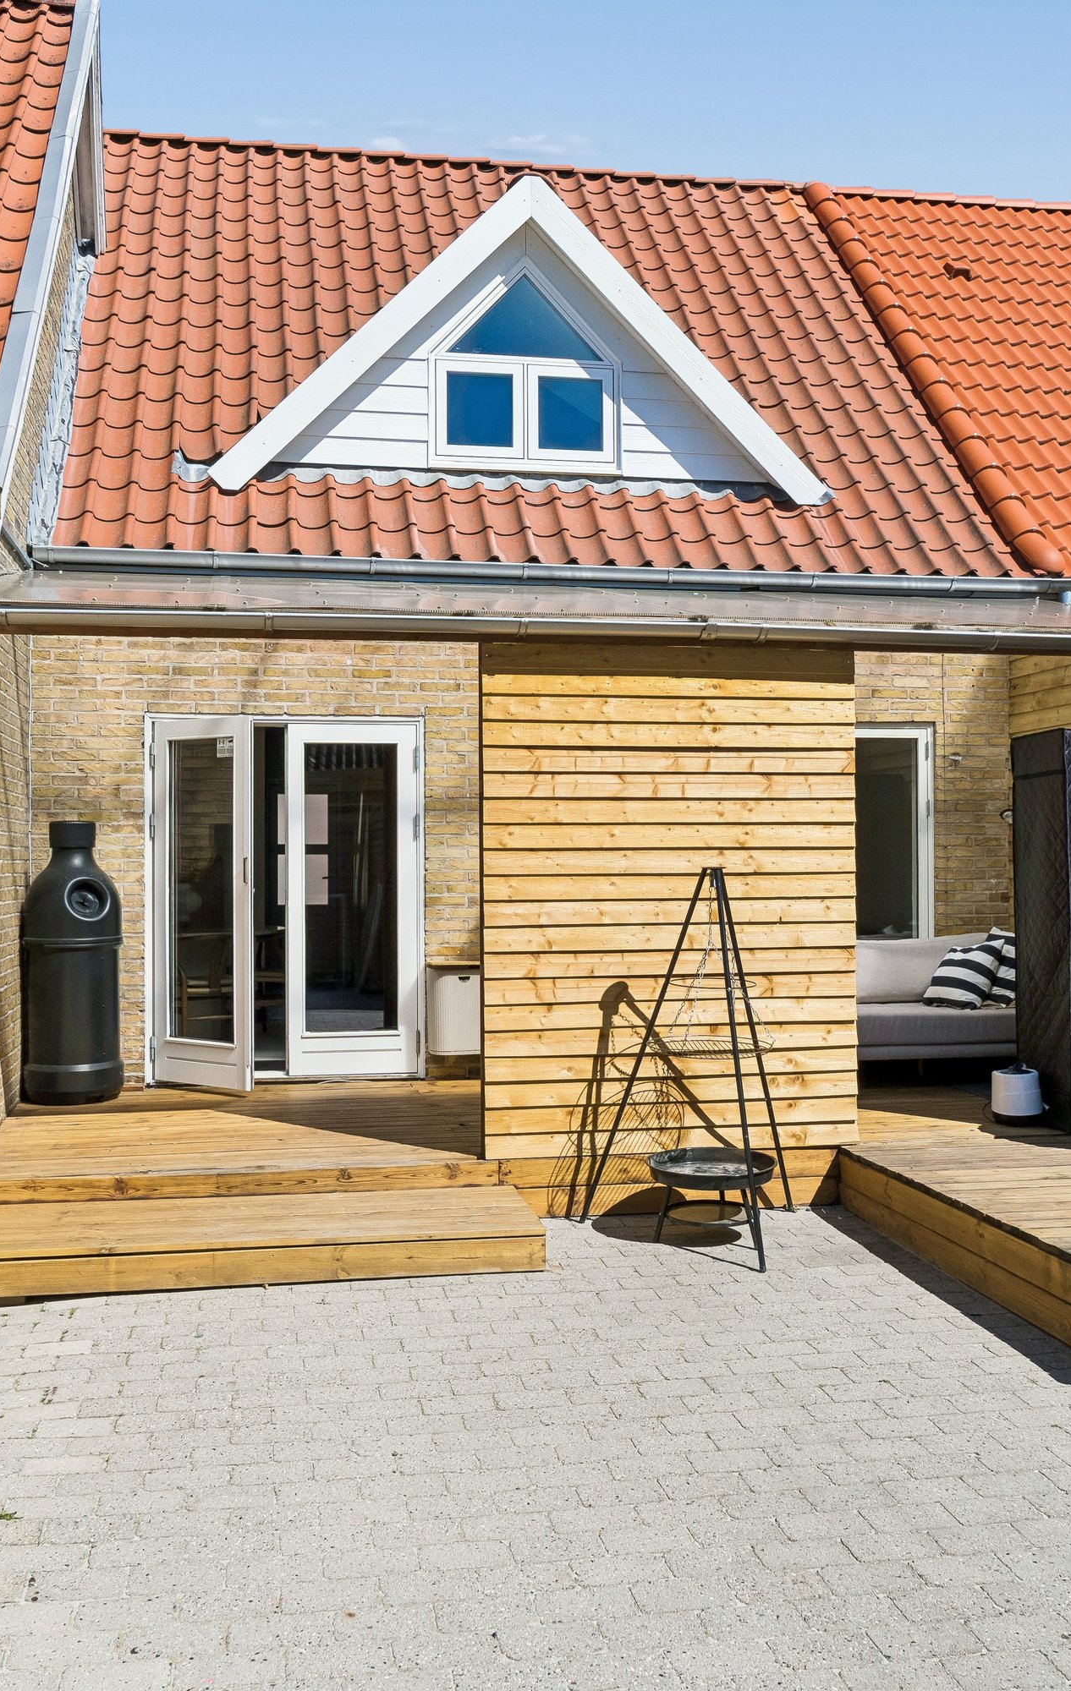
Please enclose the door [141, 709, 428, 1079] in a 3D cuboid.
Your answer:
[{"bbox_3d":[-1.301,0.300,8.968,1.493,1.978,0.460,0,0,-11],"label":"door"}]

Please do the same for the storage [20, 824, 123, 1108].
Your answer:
[{"bbox_3d":[-2.372,0.593,8.669,0.510,1.410,0.510,0,0,-31],"label":"storage"}]

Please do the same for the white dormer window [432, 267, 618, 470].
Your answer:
[{"bbox_3d":[-0.070,-2.724,9.680,1.090,1.150,0.100,0,0,-11],"label":"white dormer window"}]

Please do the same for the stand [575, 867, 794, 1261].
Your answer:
[{"bbox_3d":[0.709,0.808,6.564,0.900,1.447,0.900,0,0,-11],"label":"stand"}]

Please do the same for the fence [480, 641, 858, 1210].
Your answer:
[{"bbox_3d":[0.573,0.266,7.089,1.628,2.175,0.100,0,0,-11],"label":"fence"}]

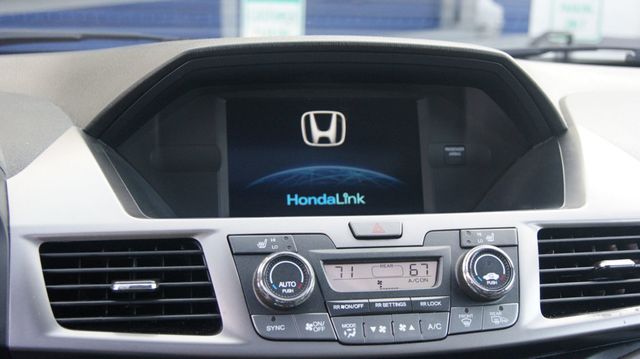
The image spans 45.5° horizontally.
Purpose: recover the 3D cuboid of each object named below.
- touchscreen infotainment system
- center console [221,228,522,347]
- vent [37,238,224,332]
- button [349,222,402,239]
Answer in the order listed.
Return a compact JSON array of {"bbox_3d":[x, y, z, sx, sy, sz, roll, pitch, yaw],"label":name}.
[{"bbox_3d":[0.004,-0.021,0.694,0.177,0.107,0.020,-1,-8,-11],"label":"touchscreen infotainment system"},{"bbox_3d":[0.043,0.069,0.498,0.202,0.078,0.040,-1,-30,-11],"label":"center console"},{"bbox_3d":[-0.120,0.072,0.487,0.117,0.064,0.031,0,-31,-5],"label":"vent"},{"bbox_3d":[0.039,0.035,0.518,0.038,0.011,0.010,-1,-30,-11],"label":"button"}]

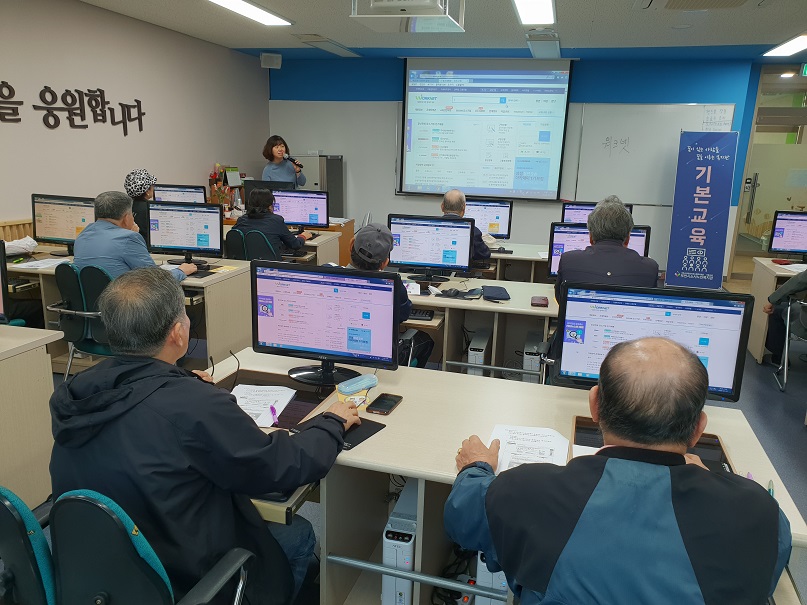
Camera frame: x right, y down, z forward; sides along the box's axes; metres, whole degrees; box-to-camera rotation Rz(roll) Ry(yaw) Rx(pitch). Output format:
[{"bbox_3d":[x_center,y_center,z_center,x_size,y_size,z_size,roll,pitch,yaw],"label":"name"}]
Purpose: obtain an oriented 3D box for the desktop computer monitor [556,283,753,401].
[{"bbox_3d":[0.763,0.154,1.890,0.560,0.400,0.200,7,15,20],"label":"desktop computer monitor"}]

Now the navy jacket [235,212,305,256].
[{"bbox_3d":[-1.092,-0.493,5.104,0.580,0.560,0.480,7,15,20],"label":"navy jacket"}]

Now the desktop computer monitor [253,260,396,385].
[{"bbox_3d":[-0.286,0.074,2.254,0.575,0.425,0.220,6,15,15],"label":"desktop computer monitor"}]

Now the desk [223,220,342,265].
[{"bbox_3d":[-1.599,-0.344,6.047,1.900,0.720,0.760,6,15,15],"label":"desk"}]

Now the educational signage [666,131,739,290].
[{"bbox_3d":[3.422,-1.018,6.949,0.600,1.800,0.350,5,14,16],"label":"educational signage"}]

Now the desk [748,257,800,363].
[{"bbox_3d":[3.689,0.127,4.621,1.800,0.705,0.760,5,14,16],"label":"desk"}]

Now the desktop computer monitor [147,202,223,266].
[{"bbox_3d":[-1.495,-0.460,4.130,0.560,0.400,0.200,6,15,18],"label":"desktop computer monitor"}]

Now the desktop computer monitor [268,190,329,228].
[{"bbox_3d":[-1.001,-0.880,5.917,0.575,0.420,0.220,4,14,8],"label":"desktop computer monitor"}]

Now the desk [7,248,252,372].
[{"bbox_3d":[-2.036,0.064,4.254,1.800,0.705,0.760,4,14,11],"label":"desk"}]

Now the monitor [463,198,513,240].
[{"bbox_3d":[0.717,-0.745,5.608,0.575,0.422,0.220,6,15,15],"label":"monitor"}]

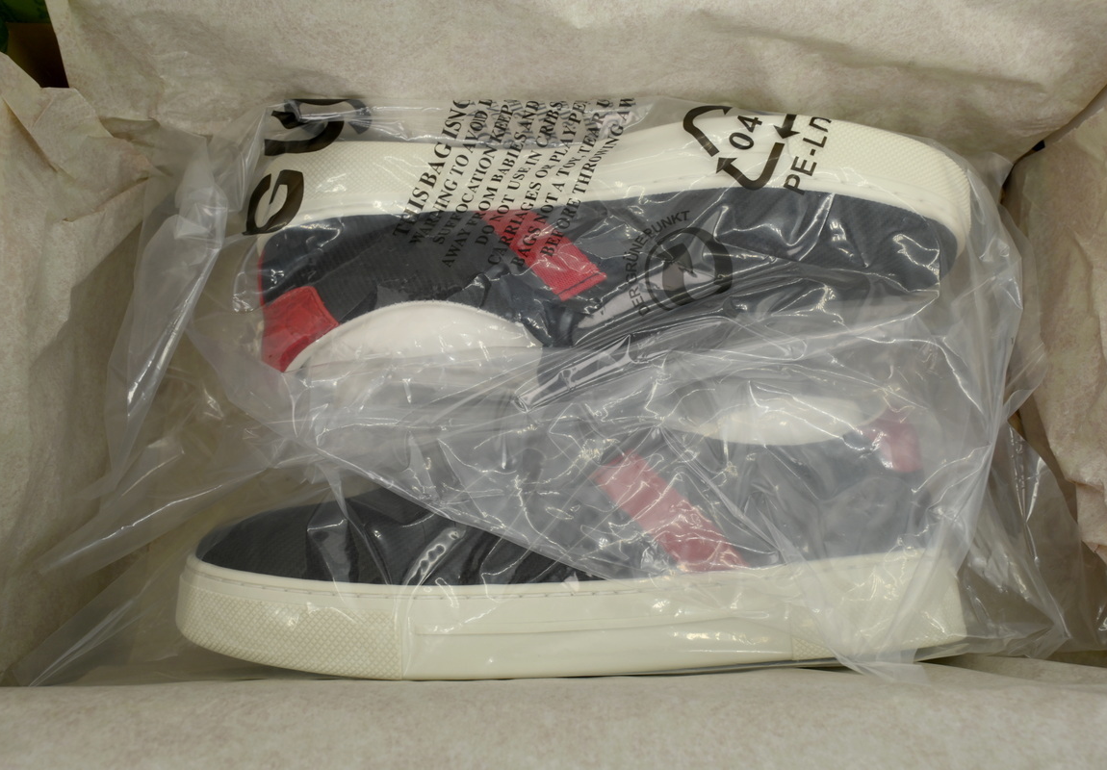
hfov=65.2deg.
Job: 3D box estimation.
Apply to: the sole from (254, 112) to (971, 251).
[{"bbox_3d":[0.014,-0.069,0.361,0.290,0.100,0.038,2,74,11],"label":"sole"}]

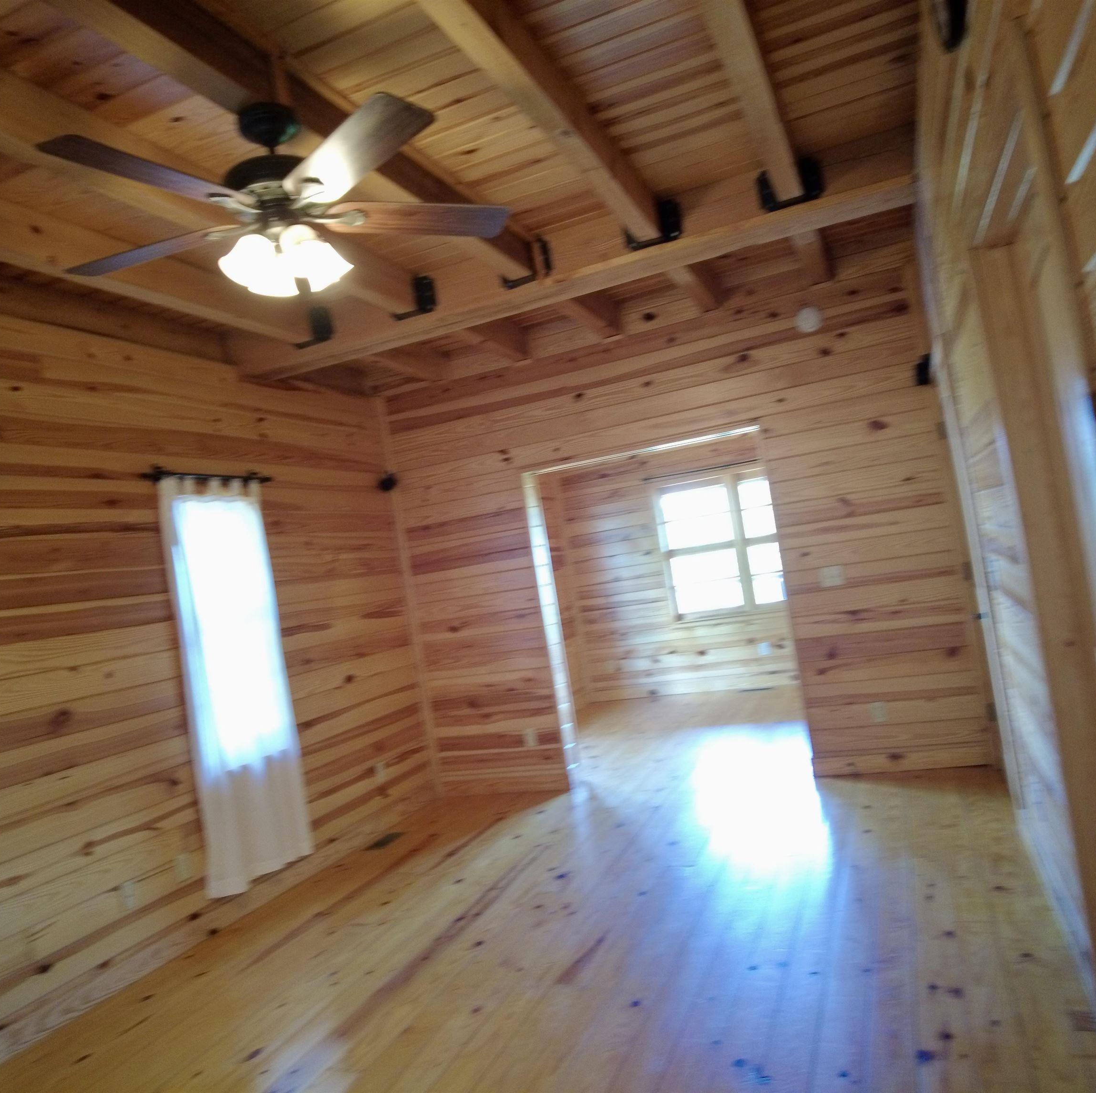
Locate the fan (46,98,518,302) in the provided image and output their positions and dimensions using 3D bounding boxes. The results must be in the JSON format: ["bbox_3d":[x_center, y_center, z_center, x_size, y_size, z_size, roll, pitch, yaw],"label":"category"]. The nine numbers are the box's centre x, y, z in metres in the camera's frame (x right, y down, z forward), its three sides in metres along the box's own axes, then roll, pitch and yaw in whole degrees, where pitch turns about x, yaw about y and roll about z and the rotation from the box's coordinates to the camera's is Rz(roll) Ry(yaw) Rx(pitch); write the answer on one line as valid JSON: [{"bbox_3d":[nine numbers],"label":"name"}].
[{"bbox_3d":[-0.776,-0.996,2.361,1.300,0.530,1.300,-10,-2,22],"label":"fan"}]

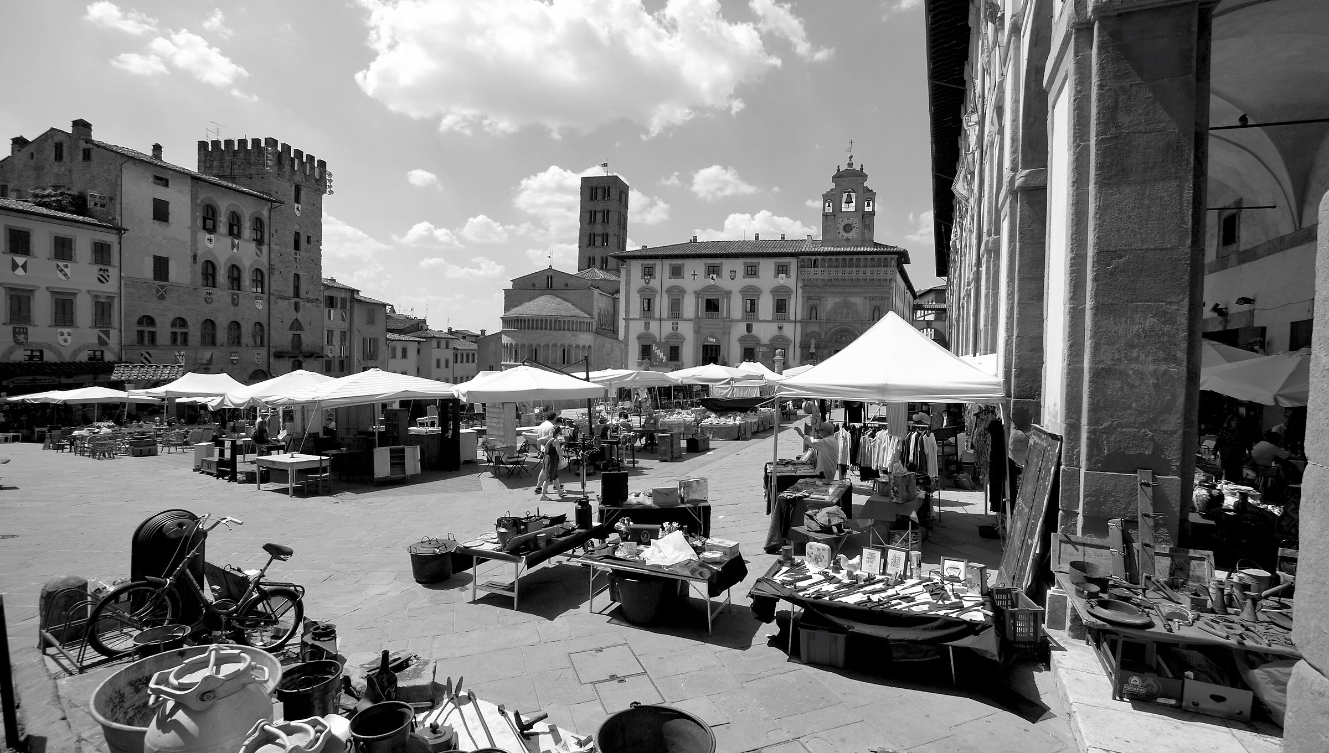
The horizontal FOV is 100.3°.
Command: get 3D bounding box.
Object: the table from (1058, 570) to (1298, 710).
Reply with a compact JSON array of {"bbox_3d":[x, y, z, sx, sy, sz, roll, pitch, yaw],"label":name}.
[{"bbox_3d":[3.570,1.857,3.840,1.300,0.460,1.000,2,1,23],"label":"table"}]

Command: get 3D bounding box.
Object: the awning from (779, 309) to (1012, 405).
[{"bbox_3d":[3.768,-0.382,9.283,3.000,1.380,3.000,2,1,25],"label":"awning"}]

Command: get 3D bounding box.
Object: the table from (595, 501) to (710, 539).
[{"bbox_3d":[-0.213,2.270,8.894,1.720,0.620,0.650,1,1,-6],"label":"table"}]

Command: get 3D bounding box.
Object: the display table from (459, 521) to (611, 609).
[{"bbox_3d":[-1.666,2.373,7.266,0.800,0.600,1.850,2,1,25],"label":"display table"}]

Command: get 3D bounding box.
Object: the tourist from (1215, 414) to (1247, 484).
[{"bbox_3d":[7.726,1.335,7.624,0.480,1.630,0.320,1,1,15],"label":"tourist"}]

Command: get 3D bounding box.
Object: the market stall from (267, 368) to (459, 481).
[{"bbox_3d":[-7.800,1.142,14.600,2.900,2.800,4.000,2,1,28],"label":"market stall"}]

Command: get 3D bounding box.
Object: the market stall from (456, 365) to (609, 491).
[{"bbox_3d":[-3.600,1.084,14.100,3.300,3.000,3.100,1,1,-30],"label":"market stall"}]

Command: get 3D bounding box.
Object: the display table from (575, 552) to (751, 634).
[{"bbox_3d":[-0.050,2.095,5.680,1.380,0.520,0.700,2,1,20],"label":"display table"}]

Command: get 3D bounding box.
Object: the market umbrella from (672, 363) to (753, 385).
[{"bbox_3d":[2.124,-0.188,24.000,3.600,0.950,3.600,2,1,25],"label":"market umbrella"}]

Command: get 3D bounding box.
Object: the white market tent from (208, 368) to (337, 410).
[{"bbox_3d":[-10.509,0.360,16.013,4.000,1.100,4.000,2,1,25],"label":"white market tent"}]

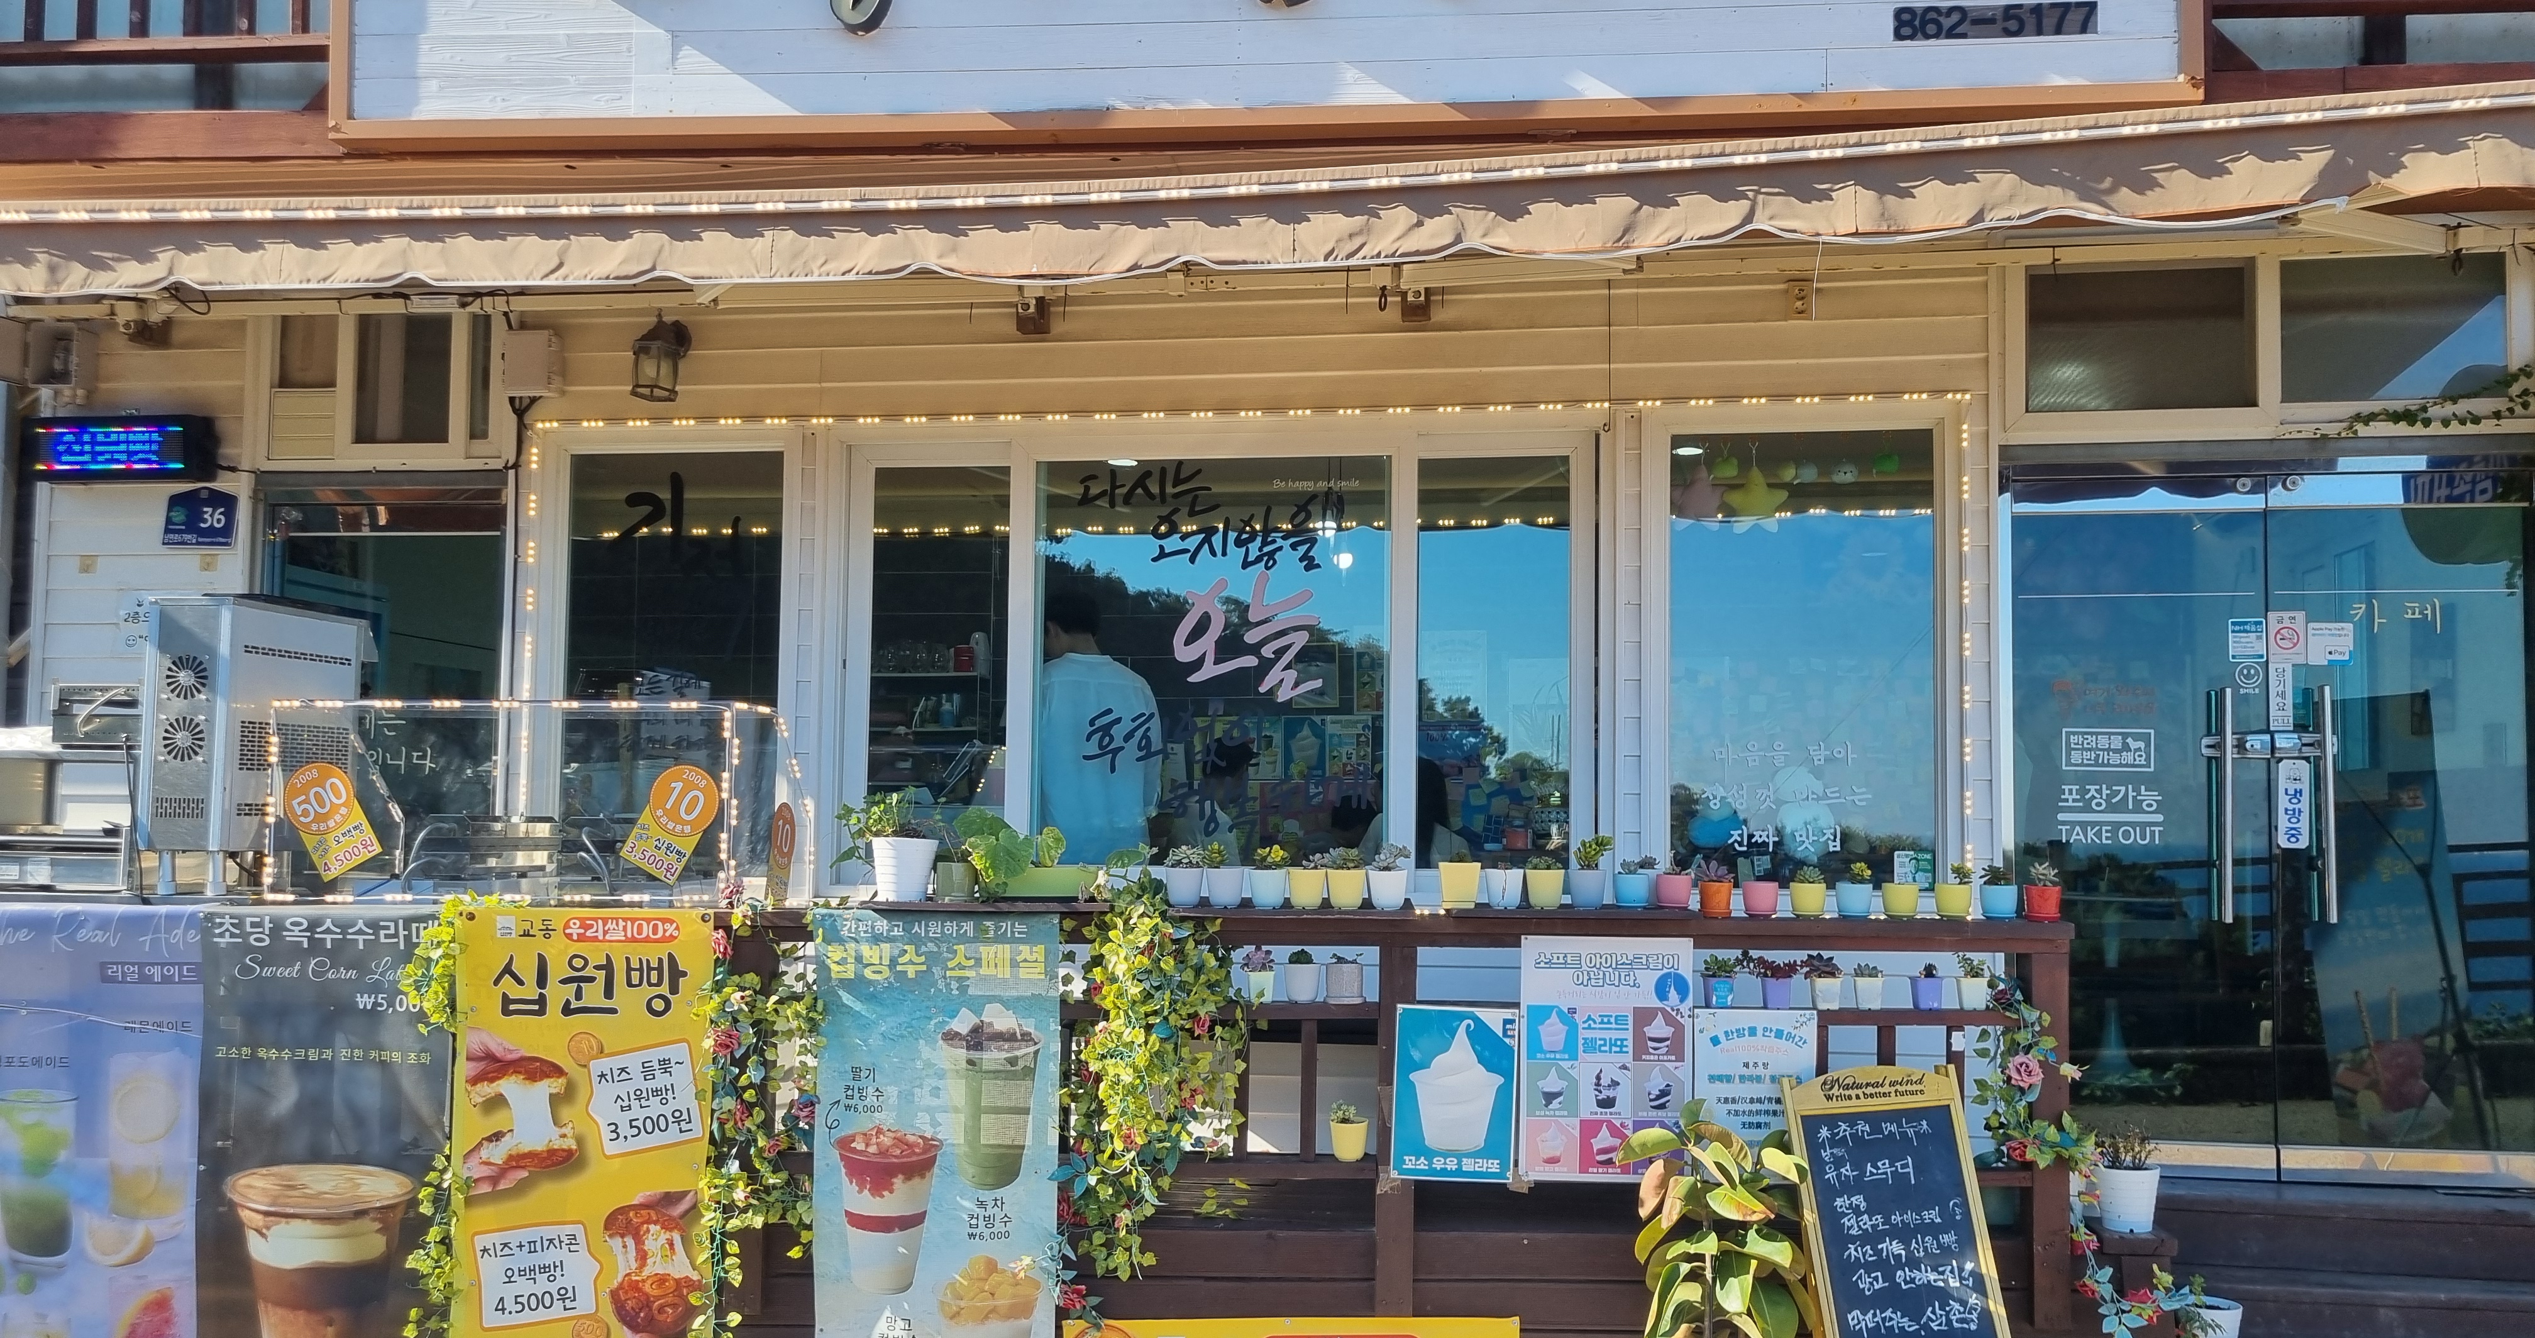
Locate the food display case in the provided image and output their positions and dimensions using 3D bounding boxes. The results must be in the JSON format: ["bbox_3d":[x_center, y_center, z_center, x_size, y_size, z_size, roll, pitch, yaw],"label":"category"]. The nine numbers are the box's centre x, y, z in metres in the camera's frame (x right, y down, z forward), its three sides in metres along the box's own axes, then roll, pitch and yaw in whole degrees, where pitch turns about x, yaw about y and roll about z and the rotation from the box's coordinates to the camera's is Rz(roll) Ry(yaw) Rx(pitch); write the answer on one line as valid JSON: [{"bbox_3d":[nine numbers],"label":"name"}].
[{"bbox_3d":[-1.942,0.352,5.151,1.179,0.500,0.630,0,-3,3],"label":"food display case"}]

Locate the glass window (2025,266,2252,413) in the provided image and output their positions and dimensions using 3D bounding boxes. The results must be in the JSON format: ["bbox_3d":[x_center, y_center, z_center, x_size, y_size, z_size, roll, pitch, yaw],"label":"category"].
[{"bbox_3d":[2.547,-0.963,5.570,0.620,0.410,0.050,0,-4,9],"label":"glass window"}]

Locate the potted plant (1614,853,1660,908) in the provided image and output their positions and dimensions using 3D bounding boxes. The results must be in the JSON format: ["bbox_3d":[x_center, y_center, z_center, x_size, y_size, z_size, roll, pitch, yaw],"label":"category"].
[{"bbox_3d":[0.916,0.523,4.720,0.115,0.138,0.105,1,-3,1],"label":"potted plant"}]

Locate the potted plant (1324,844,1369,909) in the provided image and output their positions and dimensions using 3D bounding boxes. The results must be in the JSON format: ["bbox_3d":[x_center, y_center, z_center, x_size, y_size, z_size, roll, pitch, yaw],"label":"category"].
[{"bbox_3d":[0.198,0.519,4.750,0.112,0.163,0.110,1,-3,1],"label":"potted plant"}]

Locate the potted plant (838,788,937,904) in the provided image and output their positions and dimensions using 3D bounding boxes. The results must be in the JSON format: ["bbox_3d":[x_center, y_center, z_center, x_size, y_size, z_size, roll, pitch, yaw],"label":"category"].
[{"bbox_3d":[-0.943,0.441,4.735,0.240,0.280,0.200,0,-3,3],"label":"potted plant"}]

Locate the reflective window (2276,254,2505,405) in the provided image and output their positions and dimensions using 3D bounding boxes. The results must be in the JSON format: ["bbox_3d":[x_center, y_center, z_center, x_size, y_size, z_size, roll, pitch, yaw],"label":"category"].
[{"bbox_3d":[3.205,-0.968,5.420,0.605,0.415,0.050,0,-3,8],"label":"reflective window"}]

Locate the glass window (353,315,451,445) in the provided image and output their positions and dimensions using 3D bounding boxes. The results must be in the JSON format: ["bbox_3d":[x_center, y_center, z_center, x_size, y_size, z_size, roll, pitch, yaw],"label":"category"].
[{"bbox_3d":[-2.909,-0.971,6.400,0.335,0.430,0.050,0,-4,9],"label":"glass window"}]

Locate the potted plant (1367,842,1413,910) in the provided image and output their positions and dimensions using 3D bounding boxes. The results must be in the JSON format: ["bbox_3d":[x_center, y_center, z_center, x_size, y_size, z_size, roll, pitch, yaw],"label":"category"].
[{"bbox_3d":[0.306,0.515,4.740,0.112,0.167,0.108,1,-3,1],"label":"potted plant"}]

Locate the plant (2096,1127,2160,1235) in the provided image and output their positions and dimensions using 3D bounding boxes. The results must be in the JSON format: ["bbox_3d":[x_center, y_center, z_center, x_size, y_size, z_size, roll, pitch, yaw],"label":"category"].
[{"bbox_3d":[2.069,1.226,4.570,0.152,0.248,0.148,0,-3,3],"label":"plant"}]

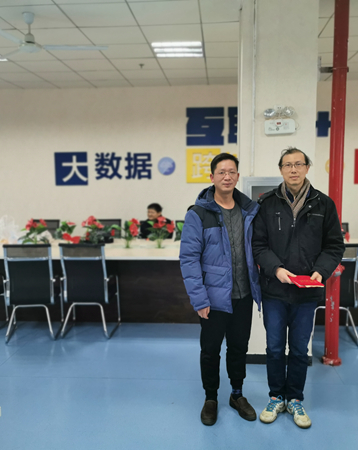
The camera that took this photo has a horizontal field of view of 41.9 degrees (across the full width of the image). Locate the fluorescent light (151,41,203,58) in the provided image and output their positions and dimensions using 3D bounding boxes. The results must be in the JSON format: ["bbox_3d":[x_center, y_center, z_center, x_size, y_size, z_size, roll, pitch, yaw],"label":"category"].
[{"bbox_3d":[-0.005,-2.031,5.375,0.600,0.070,0.580,0,6,5],"label":"fluorescent light"}]

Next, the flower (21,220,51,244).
[{"bbox_3d":[-1.725,0.094,5.627,0.330,0.346,0.300,0,6,5],"label":"flower"}]

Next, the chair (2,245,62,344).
[{"bbox_3d":[-1.470,0.644,4.845,0.530,0.955,0.650,-1,6,-7],"label":"chair"}]

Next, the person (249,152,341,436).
[{"bbox_3d":[0.753,0.389,3.001,0.551,1.751,0.400,0,6,8],"label":"person"}]

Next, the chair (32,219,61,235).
[{"bbox_3d":[-2.009,0.435,6.726,0.520,0.950,0.600,0,6,5],"label":"chair"}]

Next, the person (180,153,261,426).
[{"bbox_3d":[0.268,0.402,3.045,0.510,1.723,0.360,-1,6,-9],"label":"person"}]

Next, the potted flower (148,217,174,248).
[{"bbox_3d":[-0.205,0.085,5.474,0.313,0.371,0.310,0,6,5],"label":"potted flower"}]

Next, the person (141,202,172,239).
[{"bbox_3d":[-0.348,0.316,6.671,0.500,1.220,0.600,2,6,20],"label":"person"}]

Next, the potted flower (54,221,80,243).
[{"bbox_3d":[-1.344,0.106,5.595,0.302,0.322,0.280,0,6,5],"label":"potted flower"}]

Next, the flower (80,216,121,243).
[{"bbox_3d":[-0.921,0.083,5.556,0.459,0.369,0.360,0,6,5],"label":"flower"}]

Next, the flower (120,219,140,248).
[{"bbox_3d":[-0.583,0.098,5.580,0.240,0.370,0.240,0,6,5],"label":"flower"}]

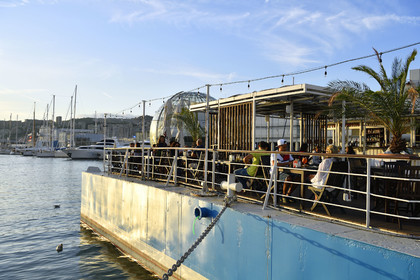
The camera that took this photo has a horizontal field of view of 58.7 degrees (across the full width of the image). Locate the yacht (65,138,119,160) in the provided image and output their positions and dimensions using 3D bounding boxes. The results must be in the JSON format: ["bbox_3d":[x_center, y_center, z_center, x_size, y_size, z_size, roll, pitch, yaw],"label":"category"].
[{"bbox_3d":[-29.800,2.300,101.000,19.500,6.000,5.200,0,-1,-17],"label":"yacht"}]

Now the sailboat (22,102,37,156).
[{"bbox_3d":[-66.800,-4.000,138.000,3.800,19.300,12.000,0,-1,9],"label":"sailboat"}]

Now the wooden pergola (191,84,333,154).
[{"bbox_3d":[3.150,0.000,14.800,5.300,3.000,6.800,1,-1,-32],"label":"wooden pergola"}]

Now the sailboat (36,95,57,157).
[{"bbox_3d":[-51.700,-4.300,119.000,4.100,19.600,12.500,0,-1,9],"label":"sailboat"}]

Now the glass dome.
[{"bbox_3d":[-4.300,-3.300,90.000,20.000,16.500,20.000,0,-1,0],"label":"glass dome"}]

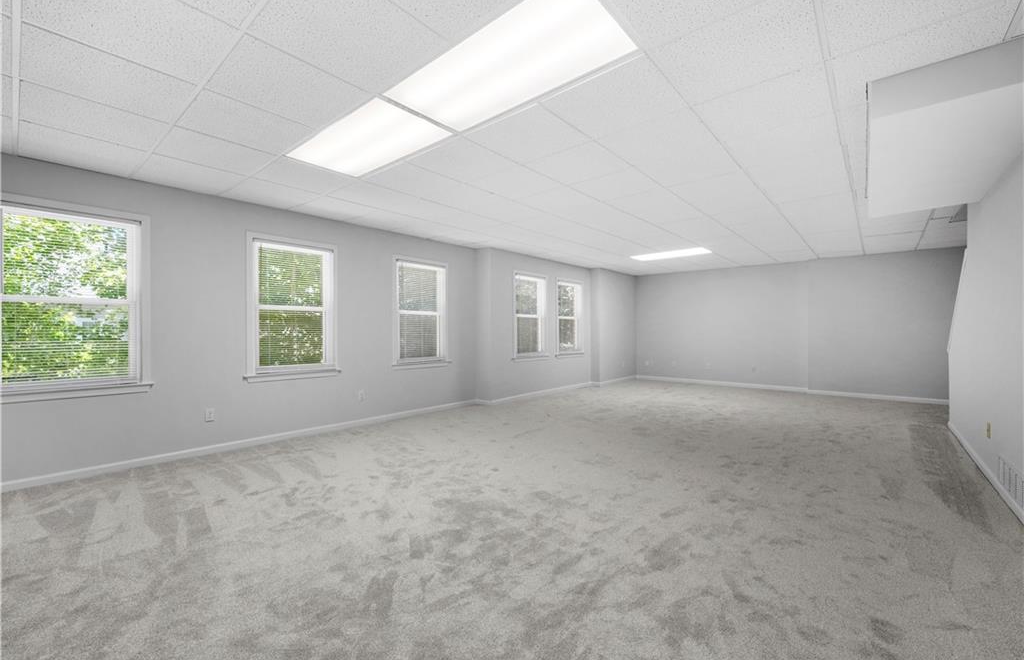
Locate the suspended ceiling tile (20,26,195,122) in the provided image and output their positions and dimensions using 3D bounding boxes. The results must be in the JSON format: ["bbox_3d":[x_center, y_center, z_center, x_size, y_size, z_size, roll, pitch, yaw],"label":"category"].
[{"bbox_3d":[-2.065,-1.270,2.056,0.605,0.022,0.605,0,0,41],"label":"suspended ceiling tile"}]

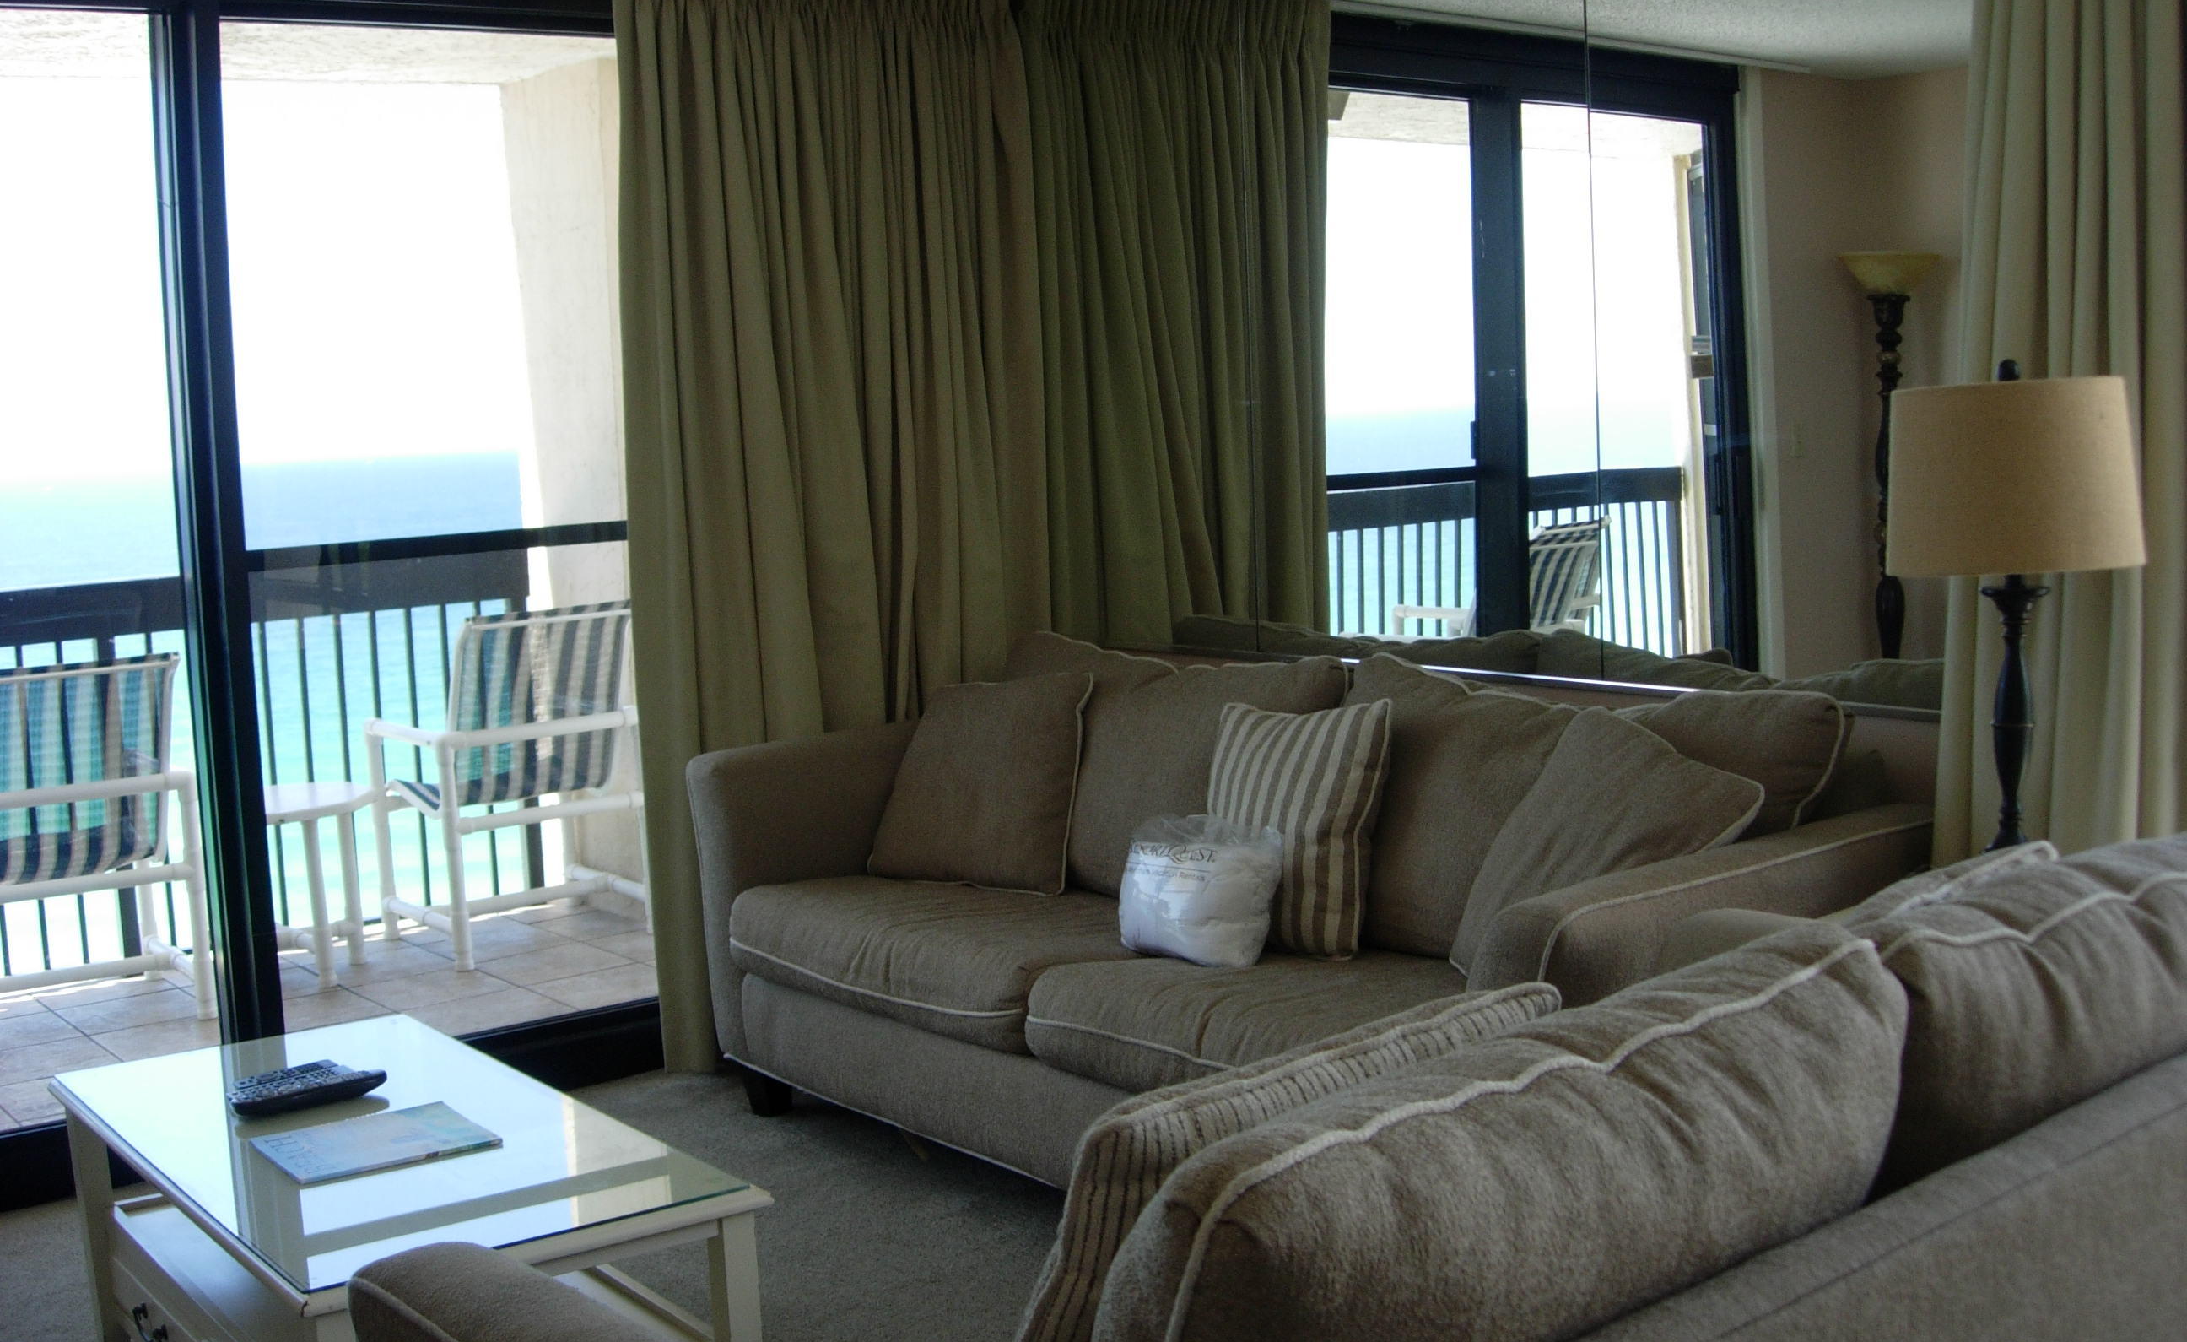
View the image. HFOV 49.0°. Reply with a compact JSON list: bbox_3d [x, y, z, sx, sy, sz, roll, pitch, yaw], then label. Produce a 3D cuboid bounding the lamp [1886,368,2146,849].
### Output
[{"bbox_3d":[1.173,-0.070,3.068,0.330,0.635,0.330,-7,7,-35],"label":"lamp"}]

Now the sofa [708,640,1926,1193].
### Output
[{"bbox_3d":[0.242,0.439,4.096,0.911,0.904,2.323,-7,7,-35],"label":"sofa"}]

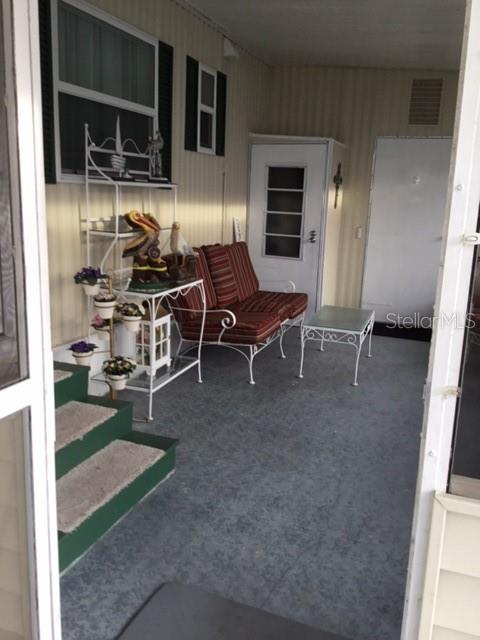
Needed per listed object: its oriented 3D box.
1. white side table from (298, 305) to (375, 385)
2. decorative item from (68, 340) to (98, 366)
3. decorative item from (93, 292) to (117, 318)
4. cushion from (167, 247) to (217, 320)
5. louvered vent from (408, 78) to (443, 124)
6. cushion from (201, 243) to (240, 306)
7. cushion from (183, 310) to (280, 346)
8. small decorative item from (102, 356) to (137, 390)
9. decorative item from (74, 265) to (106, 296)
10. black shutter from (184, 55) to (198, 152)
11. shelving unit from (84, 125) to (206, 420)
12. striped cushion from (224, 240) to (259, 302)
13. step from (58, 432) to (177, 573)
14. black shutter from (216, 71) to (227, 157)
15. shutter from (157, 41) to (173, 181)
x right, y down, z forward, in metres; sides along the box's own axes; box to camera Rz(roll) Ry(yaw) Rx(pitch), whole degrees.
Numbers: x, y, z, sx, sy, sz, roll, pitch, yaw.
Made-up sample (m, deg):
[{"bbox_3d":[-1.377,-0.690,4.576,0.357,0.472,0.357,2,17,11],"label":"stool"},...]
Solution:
[{"bbox_3d":[0.863,0.197,4.969,0.472,0.425,0.924,7,14,21],"label":"white side table"},{"bbox_3d":[-0.961,0.215,3.518,0.189,0.160,0.189,7,13,20],"label":"decorative item"},{"bbox_3d":[-0.776,-0.089,3.308,0.128,0.143,0.128,2,13,-1],"label":"decorative item"},{"bbox_3d":[-0.415,-0.302,4.822,0.112,0.544,0.544,-8,8,24],"label":"cushion"},{"bbox_3d":[1.966,-2.301,6.049,0.305,0.454,0.025,7,14,21],"label":"louvered vent"},{"bbox_3d":[-0.209,-0.409,5.322,0.112,0.544,0.544,-8,8,24],"label":"cushion"},{"bbox_3d":[-0.057,0.045,4.582,0.632,0.149,0.639,7,13,20],"label":"cushion"},{"bbox_3d":[-0.712,0.316,3.385,0.194,0.173,0.194,2,13,-1],"label":"small decorative item"},{"bbox_3d":[-0.904,-0.226,3.466,0.189,0.171,0.189,2,12,0],"label":"decorative item"},{"bbox_3d":[-0.406,-1.844,4.939,0.030,0.752,0.230,7,14,21],"label":"black shutter"},{"bbox_3d":[-0.614,-0.350,3.974,0.514,1.818,0.827,7,14,21],"label":"shelving unit"},{"bbox_3d":[-0.042,-0.444,5.352,0.160,0.500,0.632,-10,7,23],"label":"striped cushion"},{"bbox_3d":[-0.623,0.771,2.502,0.270,0.163,1.036,7,13,20],"label":"step"},{"bbox_3d":[-0.164,-1.895,5.292,0.028,0.723,0.239,7,13,20],"label":"black shutter"},{"bbox_3d":[-0.551,-1.529,4.351,0.028,1.046,0.220,7,13,20],"label":"shutter"}]

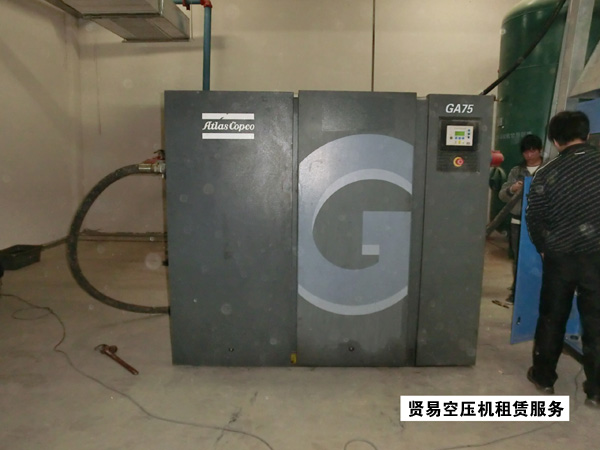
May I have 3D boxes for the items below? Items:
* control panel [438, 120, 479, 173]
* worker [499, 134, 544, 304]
[{"bbox_3d":[1.016,-0.511,2.774,0.270,0.343,0.050,1,8,-1],"label":"control panel"},{"bbox_3d":[2.259,-0.052,4.347,0.560,1.680,0.420,4,8,22],"label":"worker"}]

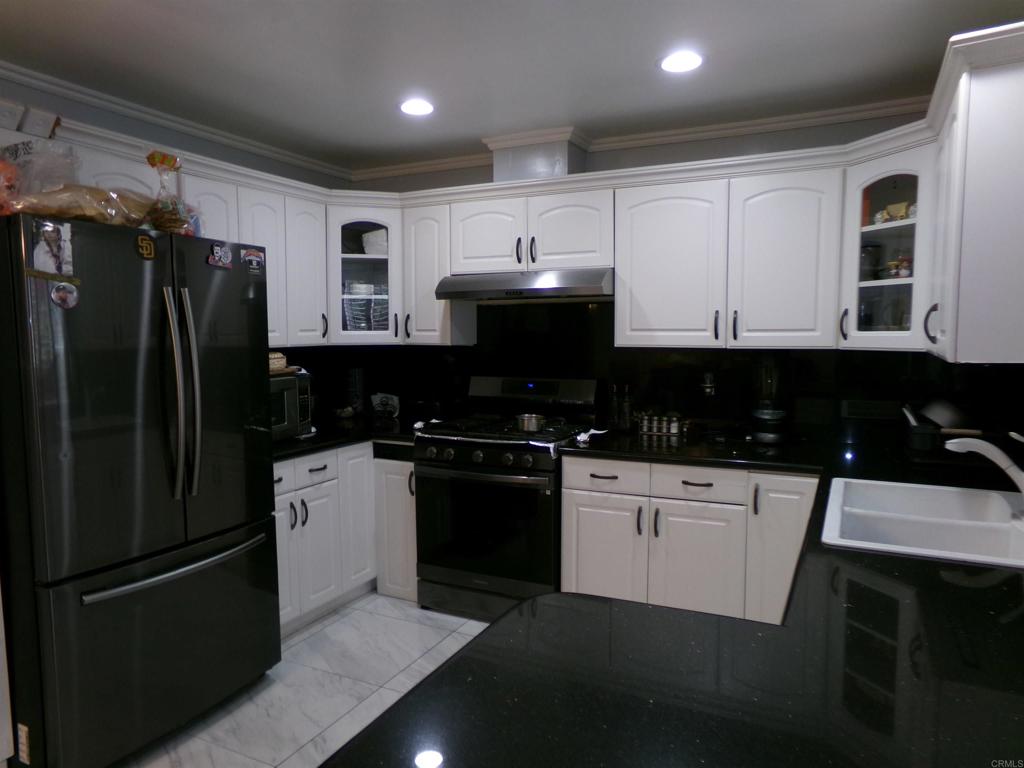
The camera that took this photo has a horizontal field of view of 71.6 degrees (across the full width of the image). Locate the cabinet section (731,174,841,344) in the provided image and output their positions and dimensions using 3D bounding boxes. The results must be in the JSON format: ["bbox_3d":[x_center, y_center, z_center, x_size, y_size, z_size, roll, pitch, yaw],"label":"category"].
[{"bbox_3d":[1.263,-0.550,3.289,0.459,0.762,0.330,2,5,25],"label":"cabinet section"}]

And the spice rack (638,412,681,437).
[{"bbox_3d":[0.768,0.208,3.662,0.192,0.108,0.082,2,5,26],"label":"spice rack"}]

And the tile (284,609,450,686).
[{"bbox_3d":[-0.679,1.211,3.295,0.618,0.012,0.597,2,5,26],"label":"tile"}]

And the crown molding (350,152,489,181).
[{"bbox_3d":[-0.552,-1.284,4.224,1.080,0.057,0.050,2,5,26],"label":"crown molding"}]

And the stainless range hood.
[{"bbox_3d":[0.114,-0.508,3.697,0.919,0.141,0.445,2,5,26],"label":"stainless range hood"}]

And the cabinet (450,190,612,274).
[{"bbox_3d":[0.148,-0.771,3.747,0.919,0.379,0.310,2,5,26],"label":"cabinet"}]

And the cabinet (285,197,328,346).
[{"bbox_3d":[-1.195,-0.580,3.766,0.320,0.759,0.307,2,5,26],"label":"cabinet"}]

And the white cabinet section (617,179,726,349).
[{"bbox_3d":[0.814,-0.566,3.498,0.532,0.762,0.330,2,5,25],"label":"white cabinet section"}]

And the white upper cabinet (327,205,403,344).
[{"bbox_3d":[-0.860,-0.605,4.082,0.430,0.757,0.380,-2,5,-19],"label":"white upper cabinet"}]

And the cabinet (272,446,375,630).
[{"bbox_3d":[-1.188,0.739,3.592,0.621,0.838,0.798,2,5,26],"label":"cabinet"}]

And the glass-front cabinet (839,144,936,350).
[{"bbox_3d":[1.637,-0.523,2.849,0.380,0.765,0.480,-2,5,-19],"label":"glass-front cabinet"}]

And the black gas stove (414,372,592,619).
[{"bbox_3d":[-0.004,0.579,3.698,0.765,1.184,0.690,2,5,26],"label":"black gas stove"}]

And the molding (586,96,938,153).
[{"bbox_3d":[1.192,-1.223,3.348,1.795,0.049,0.055,2,5,26],"label":"molding"}]

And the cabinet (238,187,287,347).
[{"bbox_3d":[-1.346,-0.565,3.528,0.311,0.760,0.297,2,5,26],"label":"cabinet"}]

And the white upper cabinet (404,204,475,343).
[{"bbox_3d":[-0.408,-0.610,4.063,0.318,0.760,0.310,2,5,26],"label":"white upper cabinet"}]

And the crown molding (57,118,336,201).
[{"bbox_3d":[-1.304,-0.954,3.184,0.060,0.066,1.530,2,5,26],"label":"crown molding"}]

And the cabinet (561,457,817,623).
[{"bbox_3d":[0.865,0.749,3.374,1.101,0.838,0.618,2,5,26],"label":"cabinet"}]

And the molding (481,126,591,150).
[{"bbox_3d":[0.148,-1.248,3.724,0.520,0.054,0.305,2,5,26],"label":"molding"}]

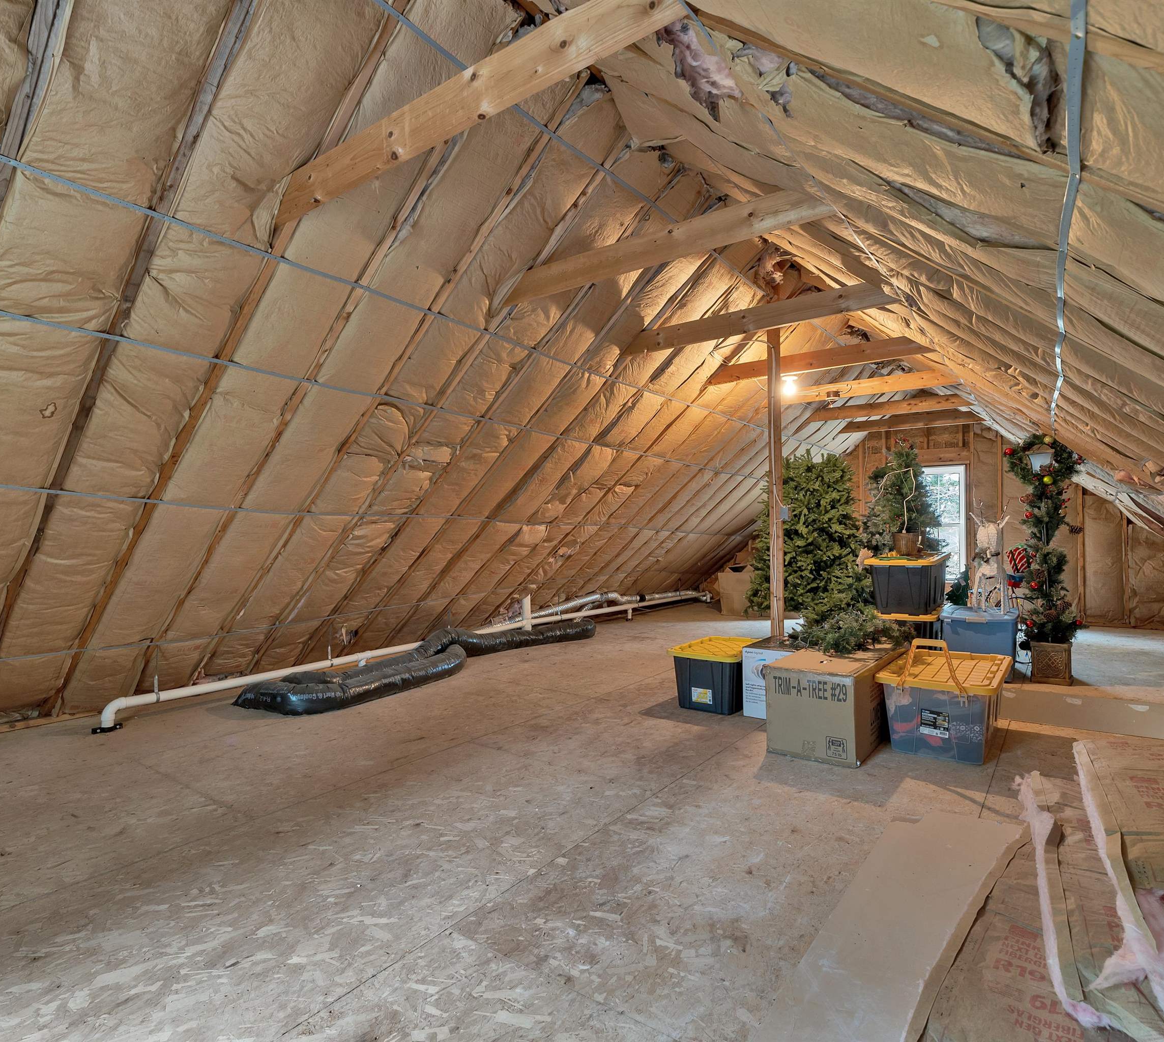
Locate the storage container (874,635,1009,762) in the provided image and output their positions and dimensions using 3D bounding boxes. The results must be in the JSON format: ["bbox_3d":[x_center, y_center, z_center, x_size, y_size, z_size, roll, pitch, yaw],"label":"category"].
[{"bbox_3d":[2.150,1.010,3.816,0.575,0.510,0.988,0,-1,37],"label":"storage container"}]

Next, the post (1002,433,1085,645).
[{"bbox_3d":[3.724,0.204,5.253,0.520,1.820,0.450,0,-1,37],"label":"post"}]

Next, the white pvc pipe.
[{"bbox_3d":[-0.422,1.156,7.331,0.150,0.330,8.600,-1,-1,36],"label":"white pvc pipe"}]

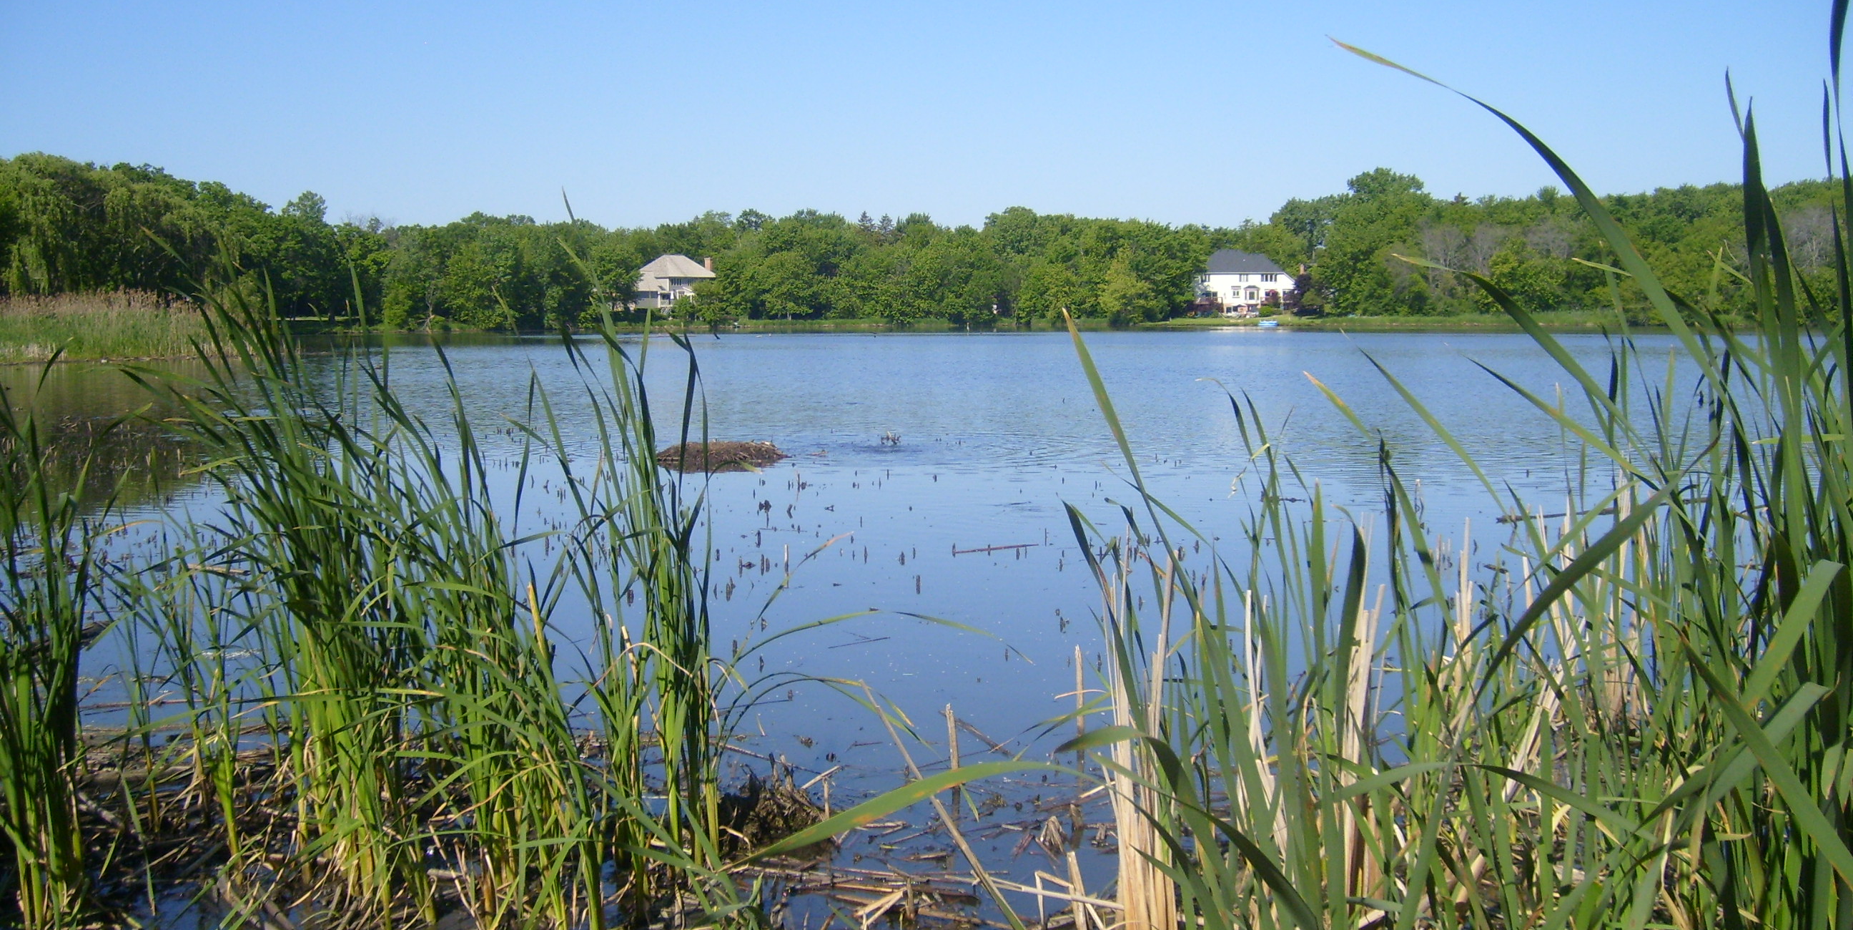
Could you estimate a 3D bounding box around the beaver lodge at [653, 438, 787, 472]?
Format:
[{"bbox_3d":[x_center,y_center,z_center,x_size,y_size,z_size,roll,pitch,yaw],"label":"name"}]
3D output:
[{"bbox_3d":[-2.537,-0.170,23.200,1.620,0.260,1.300,0,4,0],"label":"beaver lodge"}]

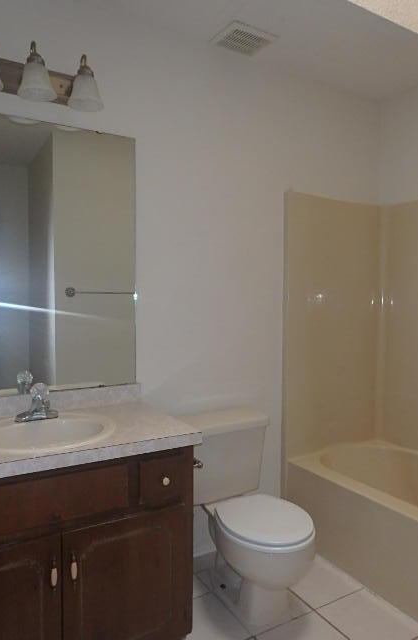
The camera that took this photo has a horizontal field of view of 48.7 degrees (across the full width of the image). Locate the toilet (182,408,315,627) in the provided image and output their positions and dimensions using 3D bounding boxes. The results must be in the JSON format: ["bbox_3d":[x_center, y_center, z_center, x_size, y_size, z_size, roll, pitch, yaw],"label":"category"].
[{"bbox_3d":[0.170,0.822,1.891,0.415,0.744,0.655,-1,2,-30],"label":"toilet"}]

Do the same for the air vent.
[{"bbox_3d":[0.157,-1.240,2.054,0.235,0.025,0.200,-1,2,-30],"label":"air vent"}]

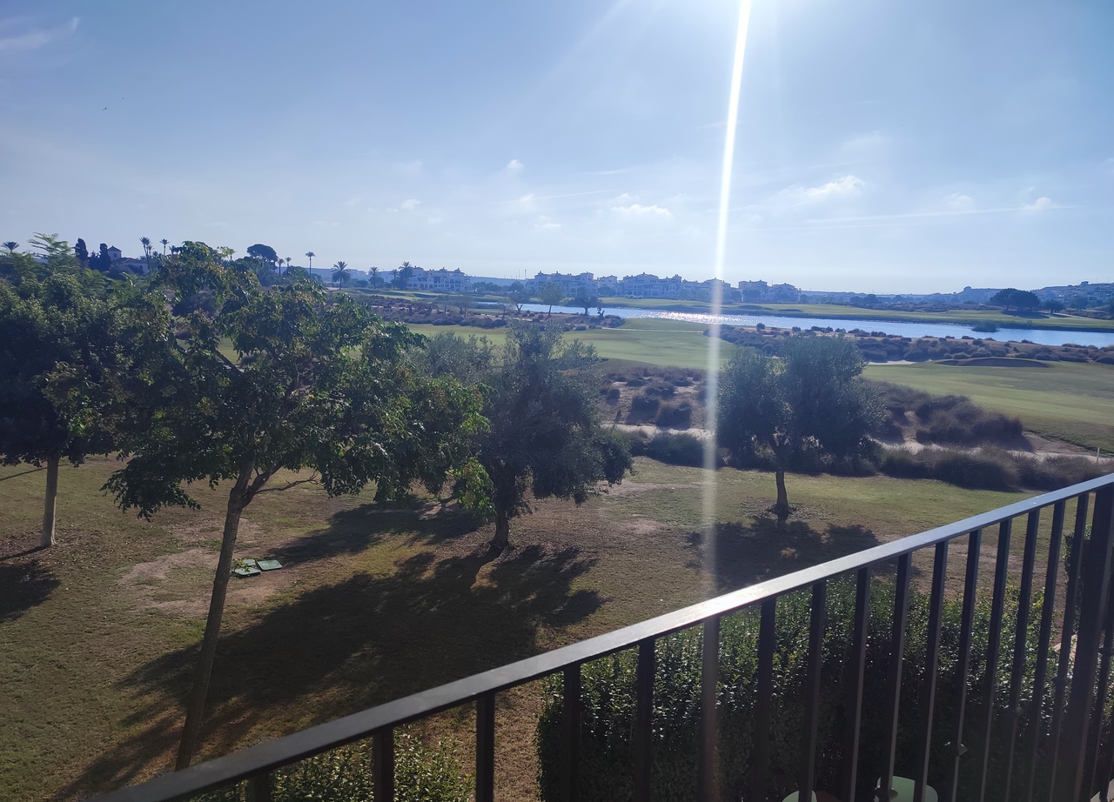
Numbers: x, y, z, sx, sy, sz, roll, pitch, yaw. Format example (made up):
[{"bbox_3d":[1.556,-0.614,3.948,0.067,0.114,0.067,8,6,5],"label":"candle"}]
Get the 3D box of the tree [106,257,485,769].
[{"bbox_3d":[-2.494,1.244,7.669,3.592,5.160,3.484,2,8,0],"label":"tree"}]

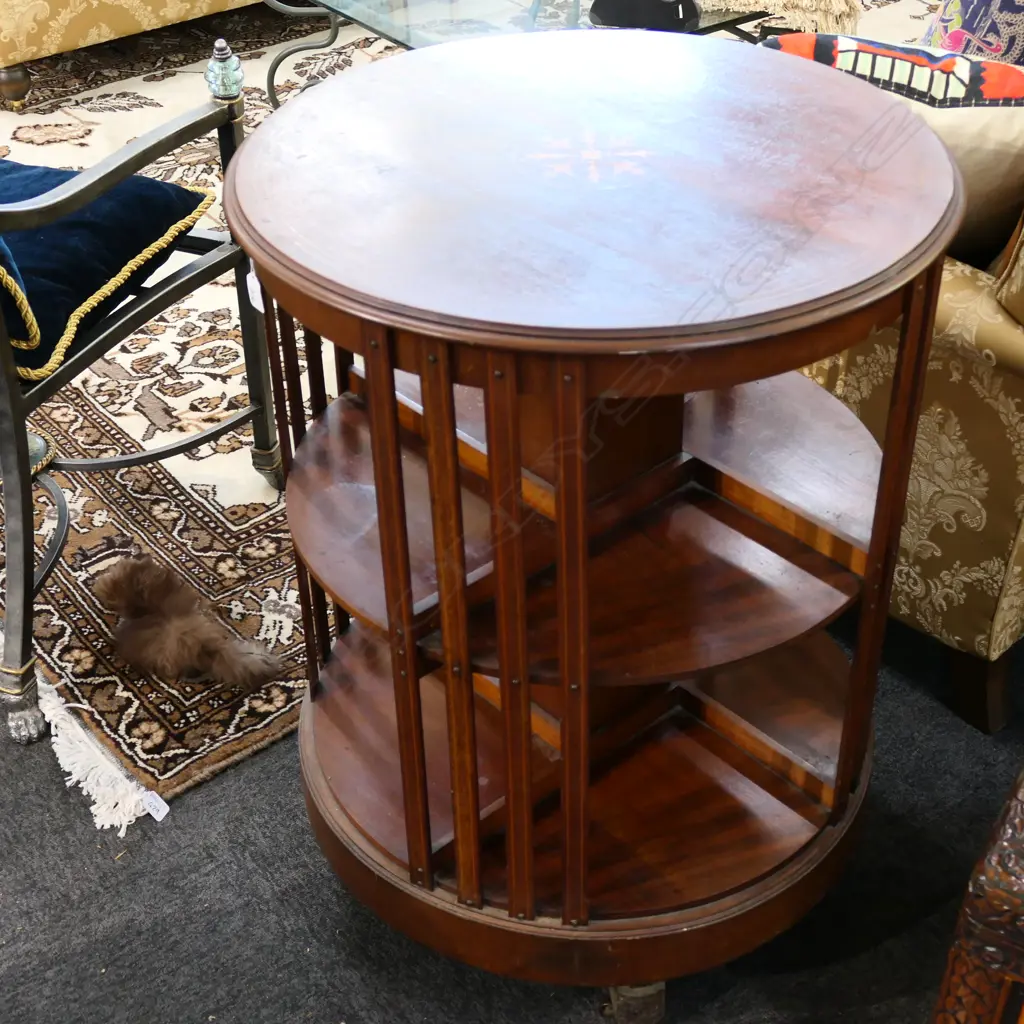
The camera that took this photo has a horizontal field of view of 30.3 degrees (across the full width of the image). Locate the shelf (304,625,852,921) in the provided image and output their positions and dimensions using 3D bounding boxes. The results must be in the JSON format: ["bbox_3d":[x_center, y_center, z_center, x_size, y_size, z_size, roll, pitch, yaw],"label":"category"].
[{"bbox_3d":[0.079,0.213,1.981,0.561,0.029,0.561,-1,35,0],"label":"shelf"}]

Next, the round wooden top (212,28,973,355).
[{"bbox_3d":[0.069,-0.298,1.629,0.634,0.021,0.634,-1,35,0],"label":"round wooden top"}]

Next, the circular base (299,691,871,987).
[{"bbox_3d":[0.084,0.259,2.125,0.630,0.080,0.630,-1,35,1],"label":"circular base"}]

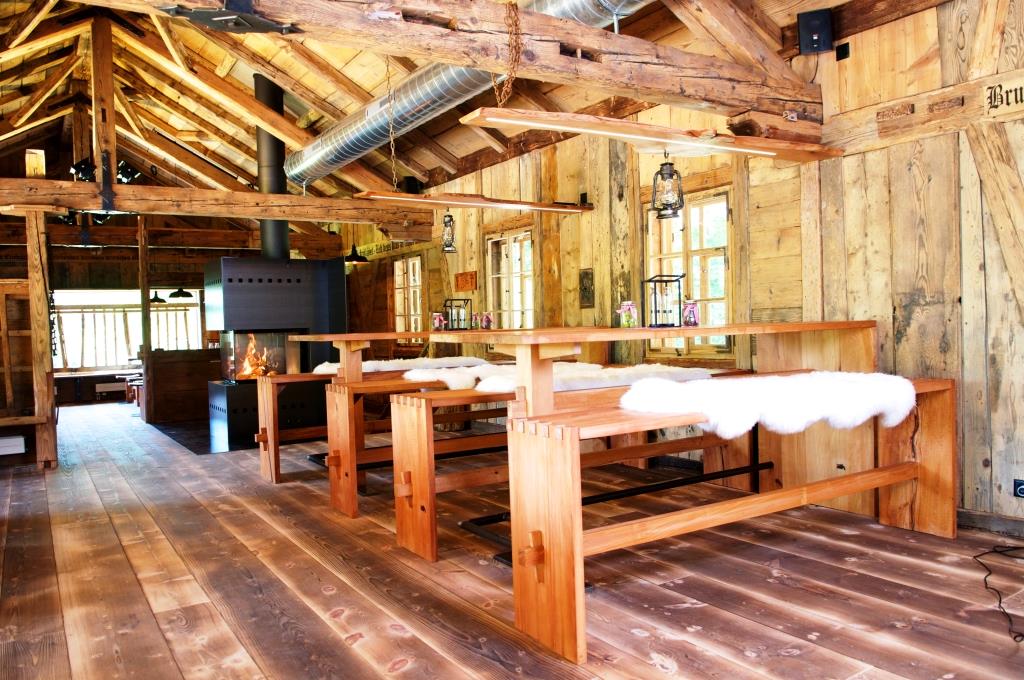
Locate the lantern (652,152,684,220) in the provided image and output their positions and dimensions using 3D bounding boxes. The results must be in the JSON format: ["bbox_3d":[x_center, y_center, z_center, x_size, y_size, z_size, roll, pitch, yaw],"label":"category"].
[{"bbox_3d":[0.790,-0.772,3.584,0.155,0.335,0.120,-2,1,13],"label":"lantern"}]

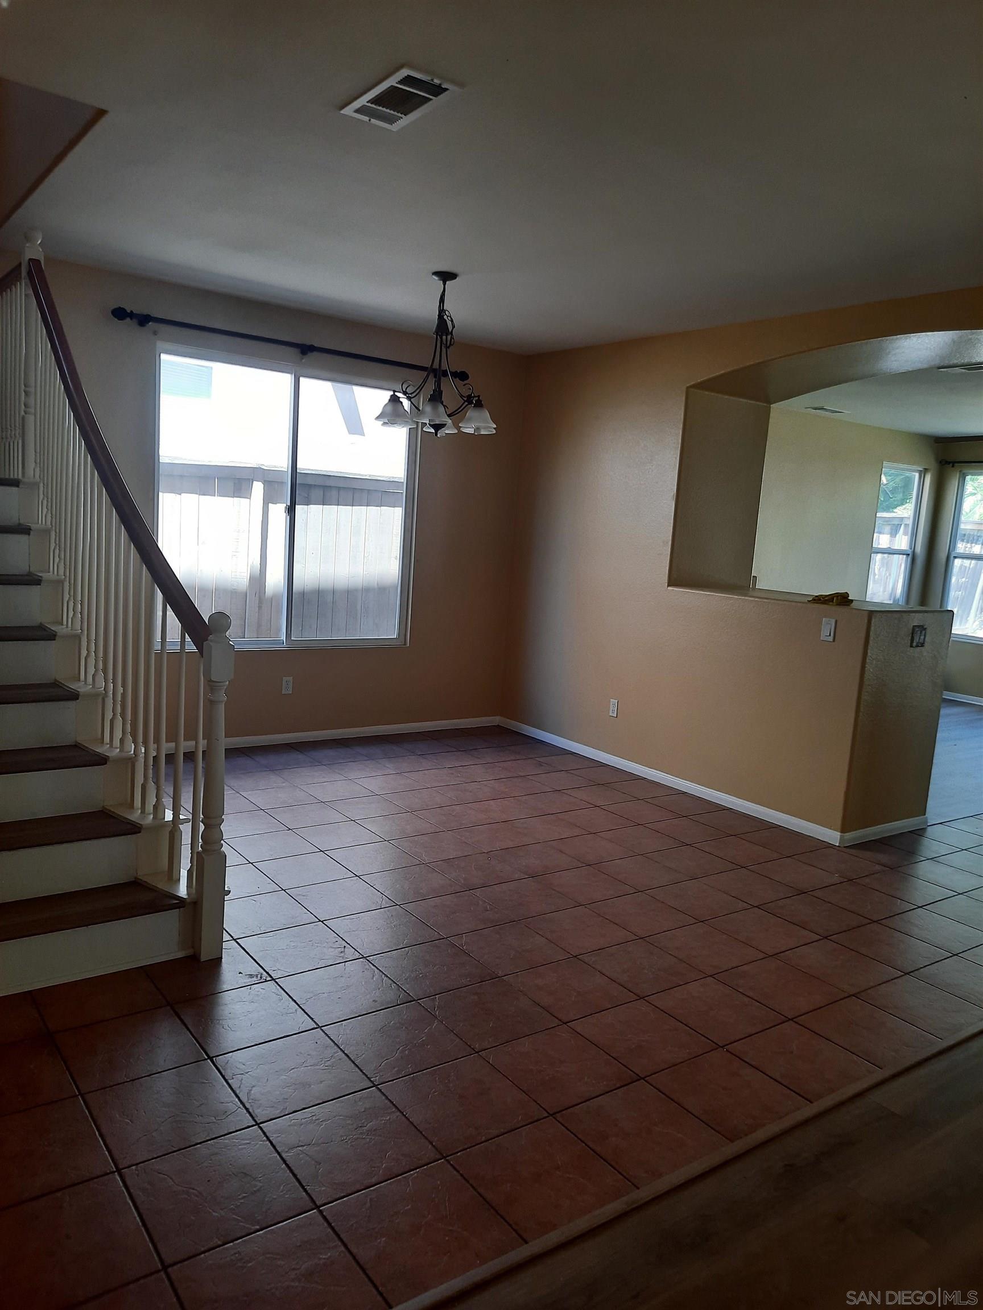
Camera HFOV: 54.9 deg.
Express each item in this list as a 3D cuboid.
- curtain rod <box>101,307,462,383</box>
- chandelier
[{"bbox_3d":[-1.115,-1.869,5.785,2.331,0.080,0.135,-2,10,-36],"label":"curtain rod"},{"bbox_3d":[-0.255,-1.518,4.813,0.620,0.790,0.660,4,8,1],"label":"chandelier"}]

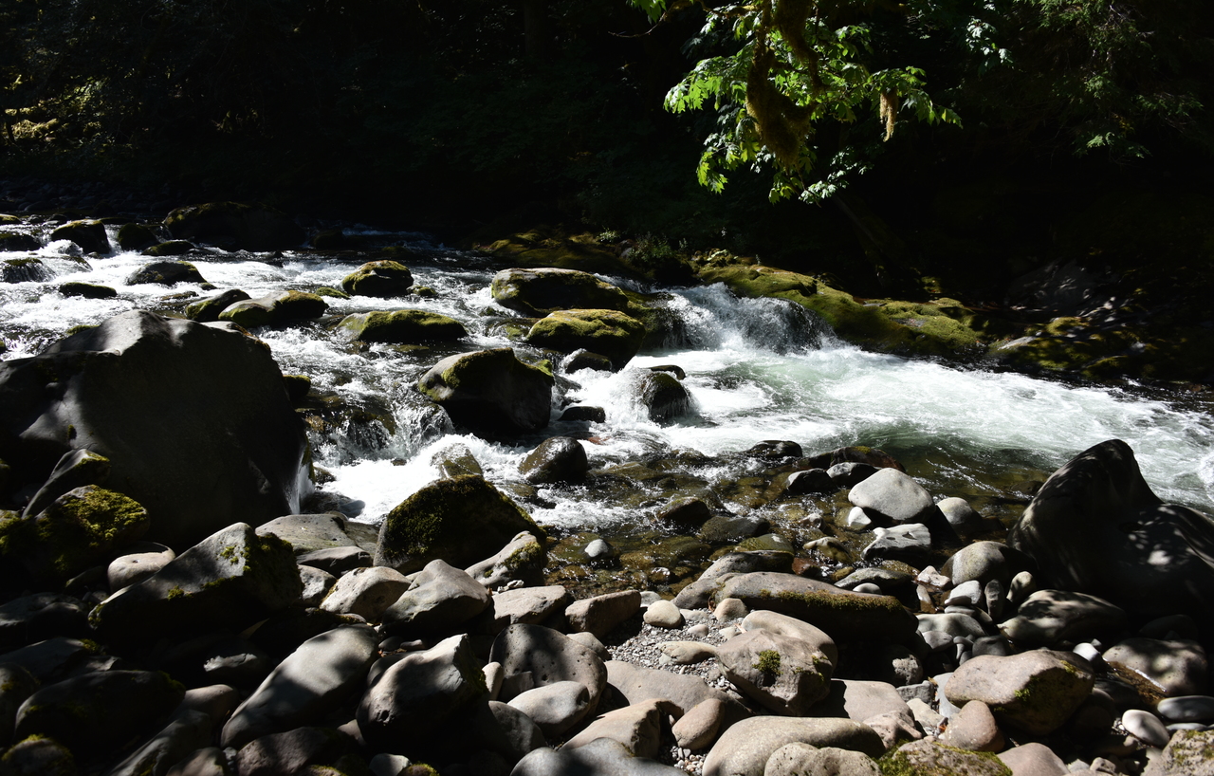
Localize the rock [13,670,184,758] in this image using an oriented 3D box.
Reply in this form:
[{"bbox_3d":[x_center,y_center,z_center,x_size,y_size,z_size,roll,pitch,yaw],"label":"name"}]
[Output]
[{"bbox_3d":[-1.577,1.032,2.955,0.470,0.226,0.258,-6,15,-24],"label":"rock"}]

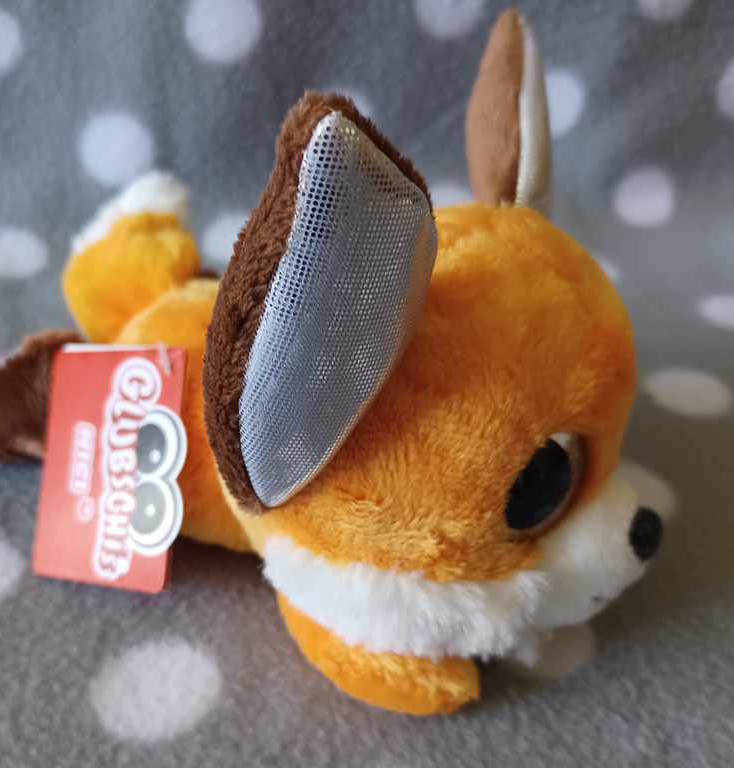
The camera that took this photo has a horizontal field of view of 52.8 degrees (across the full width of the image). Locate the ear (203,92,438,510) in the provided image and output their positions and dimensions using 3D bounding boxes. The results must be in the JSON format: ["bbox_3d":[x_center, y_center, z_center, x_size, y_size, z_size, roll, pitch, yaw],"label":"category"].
[{"bbox_3d":[-0.009,-0.015,0.132,0.017,0.075,0.037,31,31,32],"label":"ear"}]

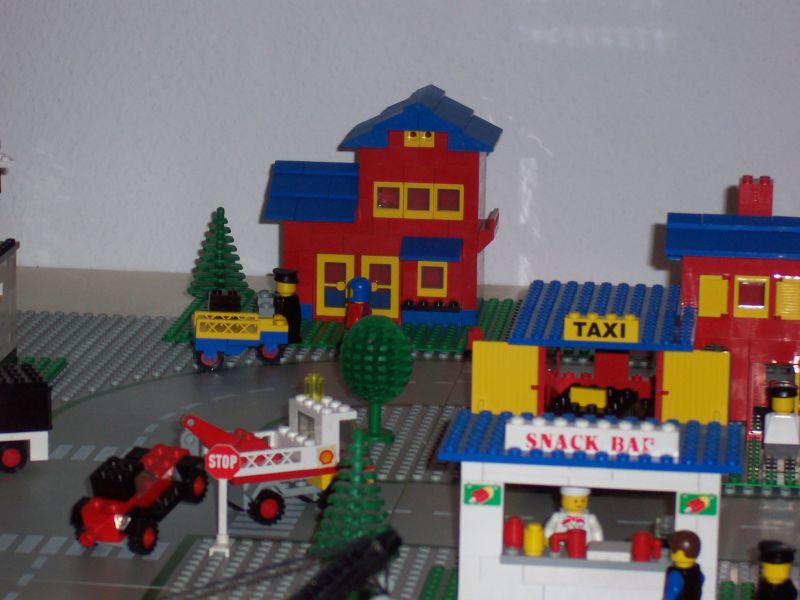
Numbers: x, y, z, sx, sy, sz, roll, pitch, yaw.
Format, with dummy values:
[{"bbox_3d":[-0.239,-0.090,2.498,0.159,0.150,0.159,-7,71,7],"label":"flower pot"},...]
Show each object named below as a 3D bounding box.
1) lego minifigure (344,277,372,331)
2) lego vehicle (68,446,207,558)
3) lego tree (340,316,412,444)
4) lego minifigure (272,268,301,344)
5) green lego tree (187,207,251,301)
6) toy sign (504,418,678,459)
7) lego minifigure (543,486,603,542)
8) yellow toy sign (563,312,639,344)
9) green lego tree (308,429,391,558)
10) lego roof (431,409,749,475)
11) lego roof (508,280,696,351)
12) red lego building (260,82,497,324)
[{"bbox_3d":[-0.021,0.007,1.713,0.011,0.039,0.016,5,12,17],"label":"lego minifigure"},{"bbox_3d":[-0.107,0.077,1.347,0.033,0.029,0.058,6,31,29],"label":"lego vehicle"},{"bbox_3d":[-0.011,0.035,1.529,0.034,0.058,0.034,2,11,6],"label":"lego tree"},{"bbox_3d":[-0.059,0.002,1.731,0.017,0.040,0.011,7,13,27],"label":"lego minifigure"},{"bbox_3d":[-0.095,-0.017,1.760,0.036,0.064,0.036,2,11,6],"label":"green lego tree"},{"bbox_3d":[0.072,0.051,1.237,0.064,0.011,0.008,2,11,6],"label":"toy sign"},{"bbox_3d":[0.067,0.089,1.288,0.022,0.044,0.012,0,11,-3],"label":"lego minifigure"},{"bbox_3d":[0.088,0.012,1.444,0.032,0.011,0.008,2,11,6],"label":"yellow toy sign"},{"bbox_3d":[-0.017,0.081,1.281,0.036,0.064,0.036,2,11,6],"label":"green lego tree"},{"bbox_3d":[0.074,0.053,1.257,0.112,0.005,0.064,2,11,6],"label":"lego roof"},{"bbox_3d":[0.094,0.007,1.504,0.080,0.005,0.128,2,11,6],"label":"lego roof"},{"bbox_3d":[-0.007,-0.051,1.803,0.120,0.121,0.080,2,11,6],"label":"red lego building"}]

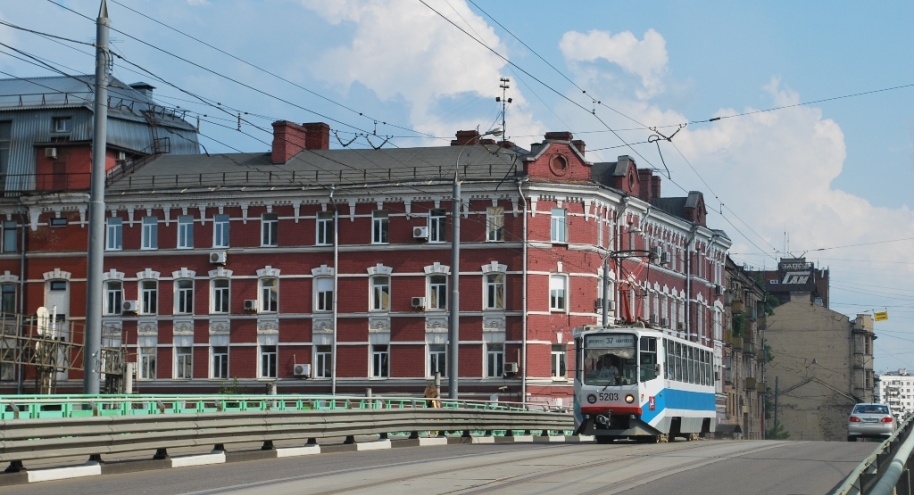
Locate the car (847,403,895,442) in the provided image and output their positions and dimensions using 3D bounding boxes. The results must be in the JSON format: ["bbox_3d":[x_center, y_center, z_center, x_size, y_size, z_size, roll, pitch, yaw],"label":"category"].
[{"bbox_3d":[15.936,6.704,79.800,1.710,1.470,4.400,0,-5,13],"label":"car"}]

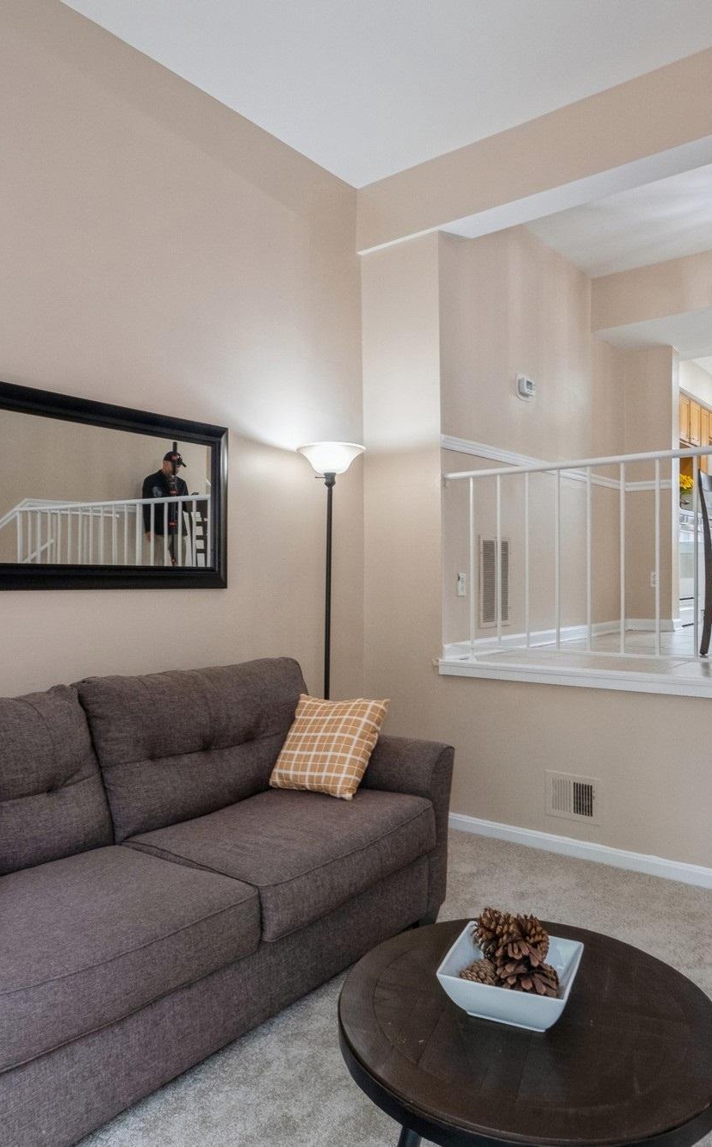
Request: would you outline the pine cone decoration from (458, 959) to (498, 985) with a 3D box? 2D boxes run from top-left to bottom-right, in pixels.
[{"bbox_3d":[0.230,0.750,1.341,0.080,0.060,0.062,0,0,-11],"label":"pine cone decoration"}]

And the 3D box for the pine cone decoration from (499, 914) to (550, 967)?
[{"bbox_3d":[0.310,0.680,1.329,0.090,0.083,0.090,0,0,21],"label":"pine cone decoration"}]

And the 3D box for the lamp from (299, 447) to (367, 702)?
[{"bbox_3d":[-0.124,0.310,3.300,0.310,1.830,0.310,0,0,0],"label":"lamp"}]

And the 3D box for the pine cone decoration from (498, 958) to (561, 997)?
[{"bbox_3d":[0.306,0.725,1.270,0.105,0.080,0.095,0,0,21],"label":"pine cone decoration"}]

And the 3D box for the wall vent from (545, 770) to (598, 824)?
[{"bbox_3d":[0.966,1.006,3.213,0.246,0.205,0.020,0,0,36],"label":"wall vent"}]

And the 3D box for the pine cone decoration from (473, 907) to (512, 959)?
[{"bbox_3d":[0.261,0.675,1.344,0.083,0.083,0.085,0,0,21],"label":"pine cone decoration"}]

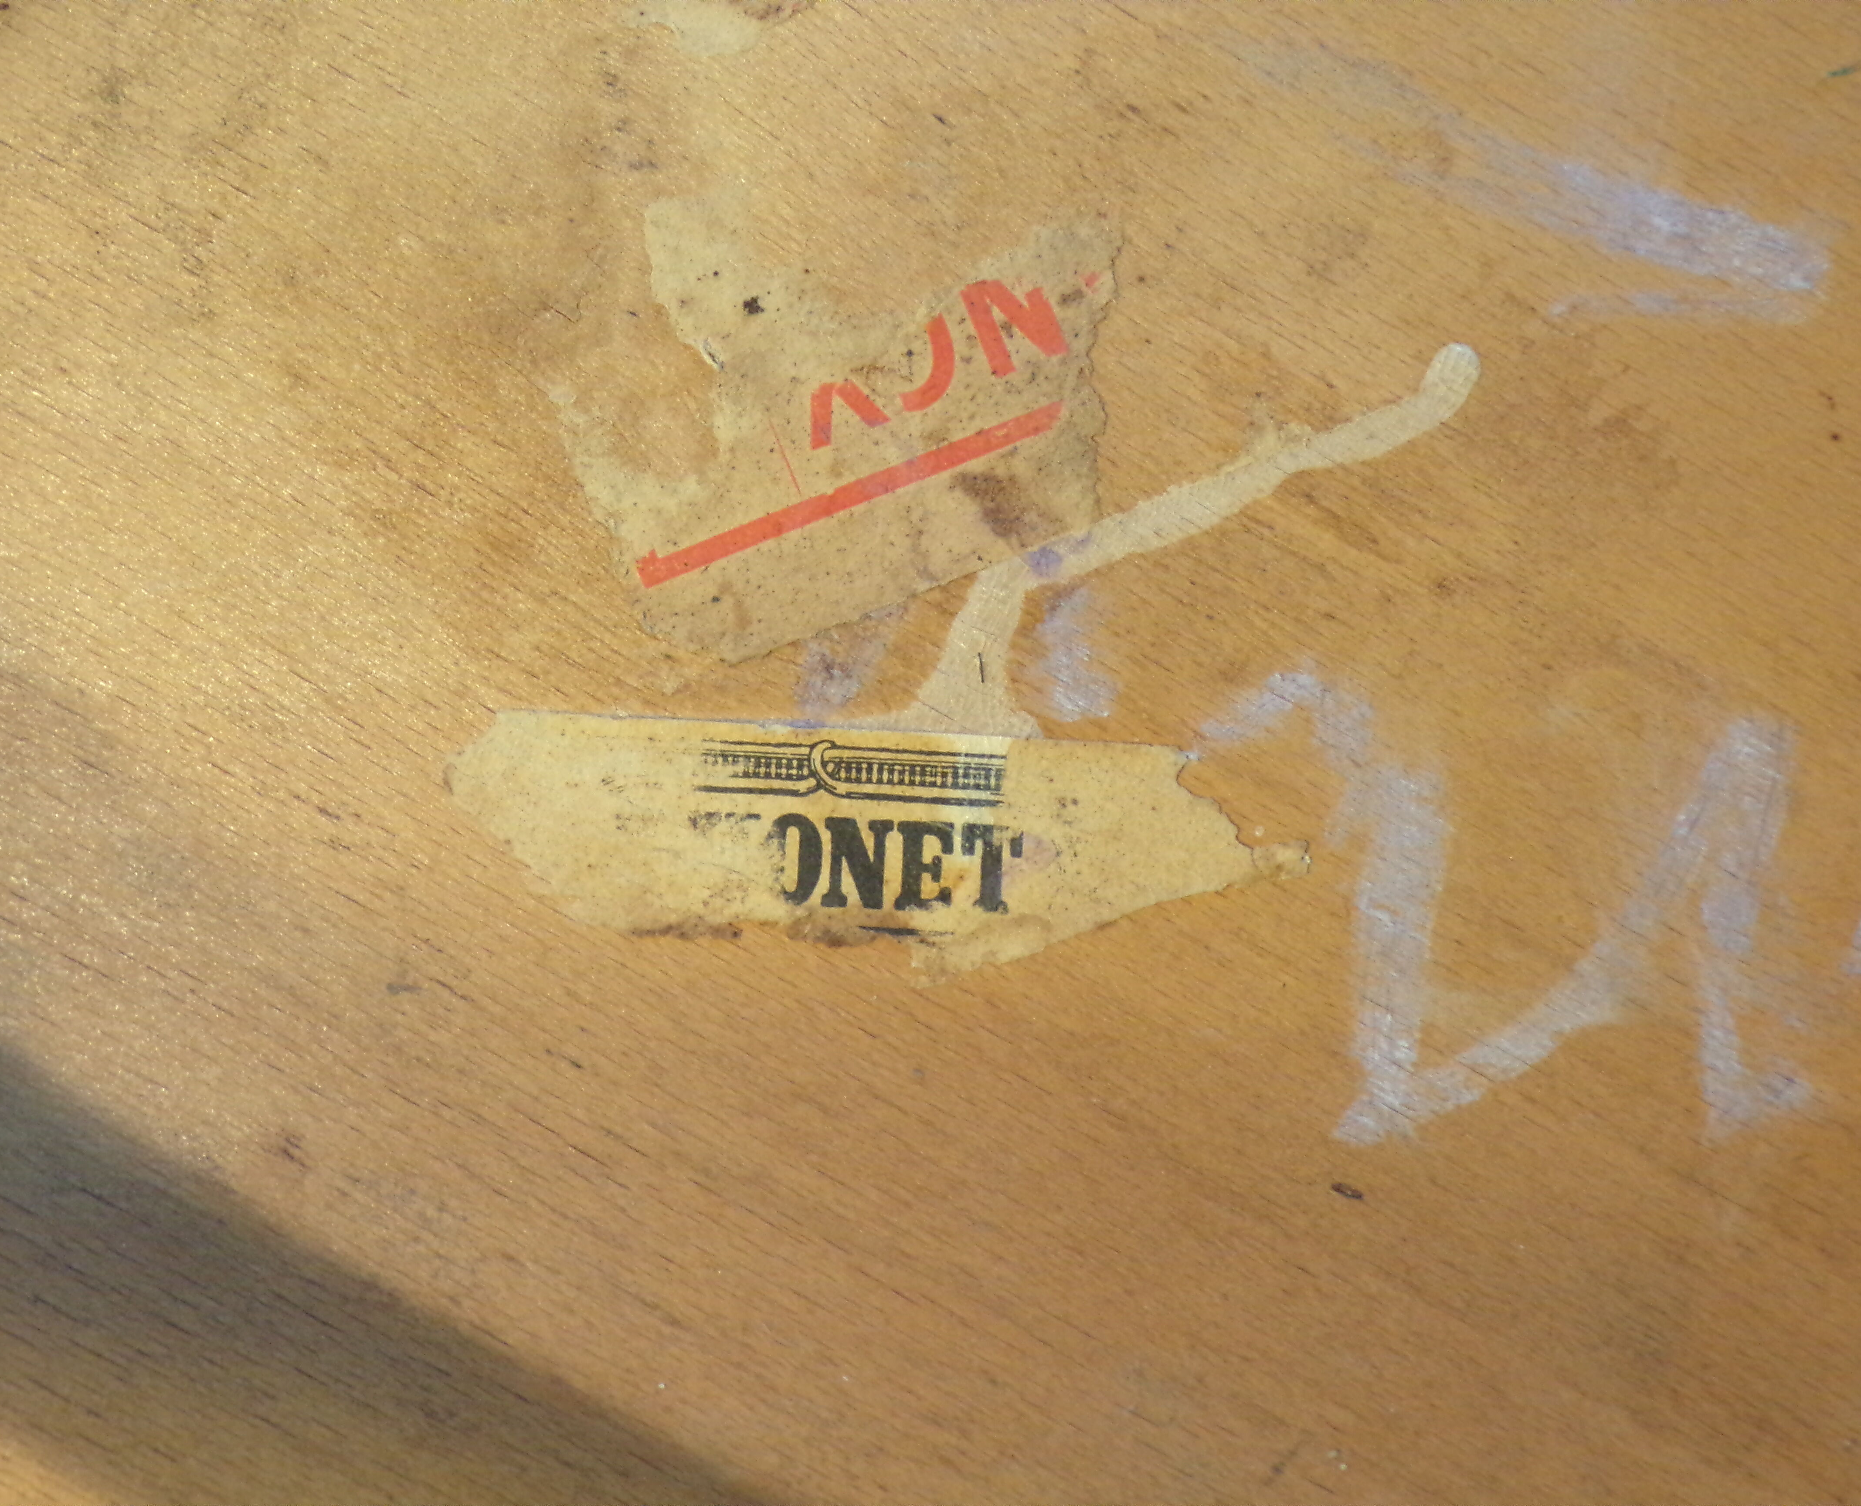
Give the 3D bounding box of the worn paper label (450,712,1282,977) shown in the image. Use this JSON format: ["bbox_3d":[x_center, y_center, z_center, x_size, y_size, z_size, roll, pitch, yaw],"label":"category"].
[{"bbox_3d":[-0.005,0.008,0.430,0.062,0.001,0.019,3,90,0],"label":"worn paper label"}]

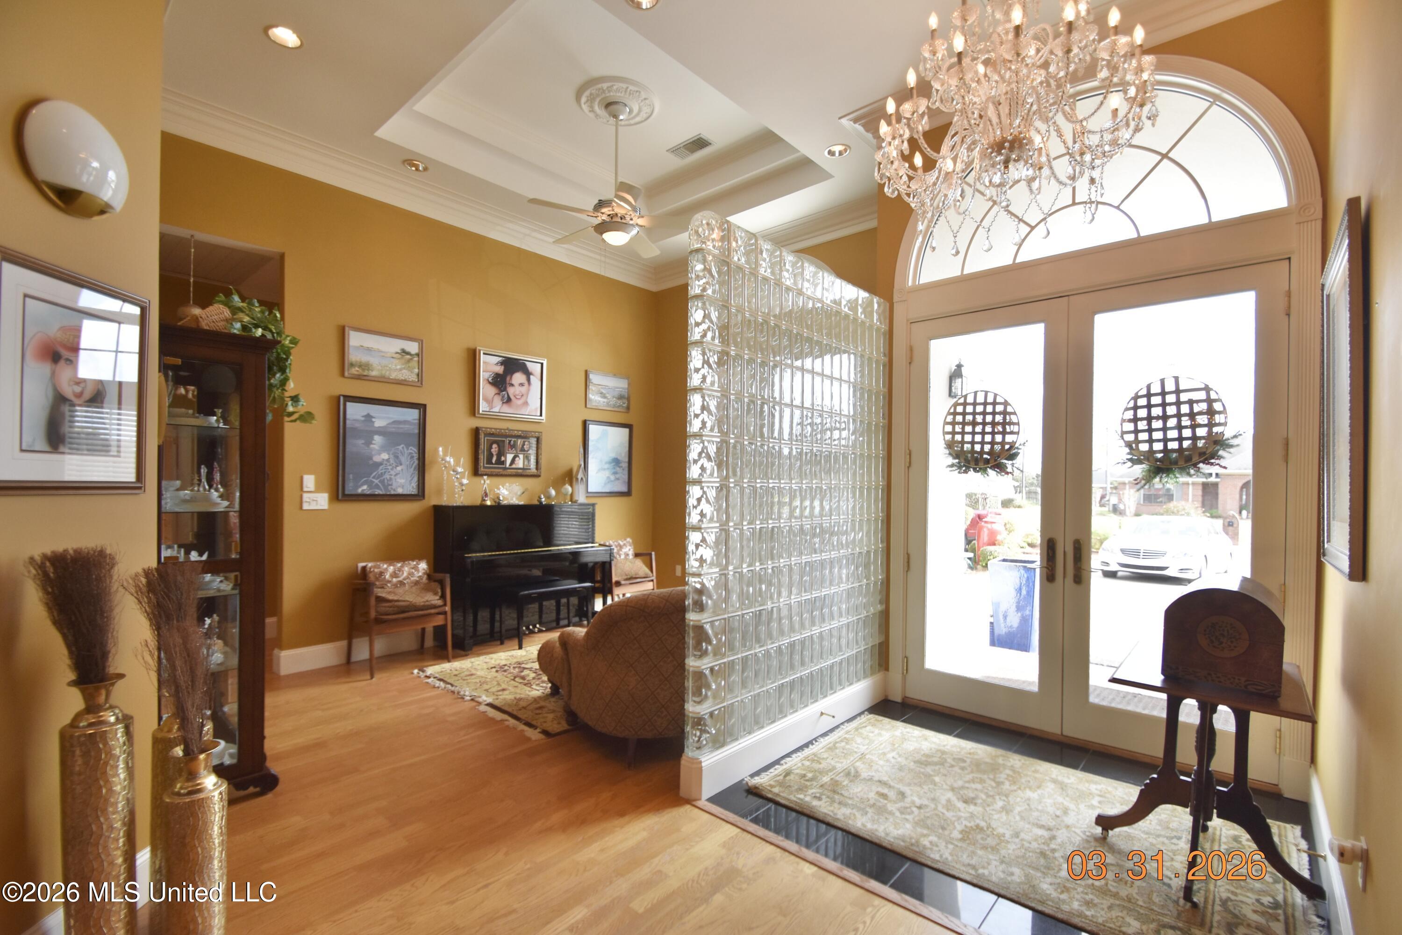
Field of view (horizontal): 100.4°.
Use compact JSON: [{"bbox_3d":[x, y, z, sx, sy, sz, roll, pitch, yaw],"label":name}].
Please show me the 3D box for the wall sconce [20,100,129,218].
[{"bbox_3d":[-1.719,-0.858,1.650,0.095,0.305,0.285,1,-1,-1],"label":"wall sconce"}]

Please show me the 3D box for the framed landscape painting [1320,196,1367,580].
[{"bbox_3d":[2.087,-0.214,1.910,0.035,1.055,0.810,1,-1,43],"label":"framed landscape painting"}]

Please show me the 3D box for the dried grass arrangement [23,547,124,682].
[{"bbox_3d":[-1.755,0.415,1.645,0.165,0.390,0.175,1,-1,0],"label":"dried grass arrangement"}]

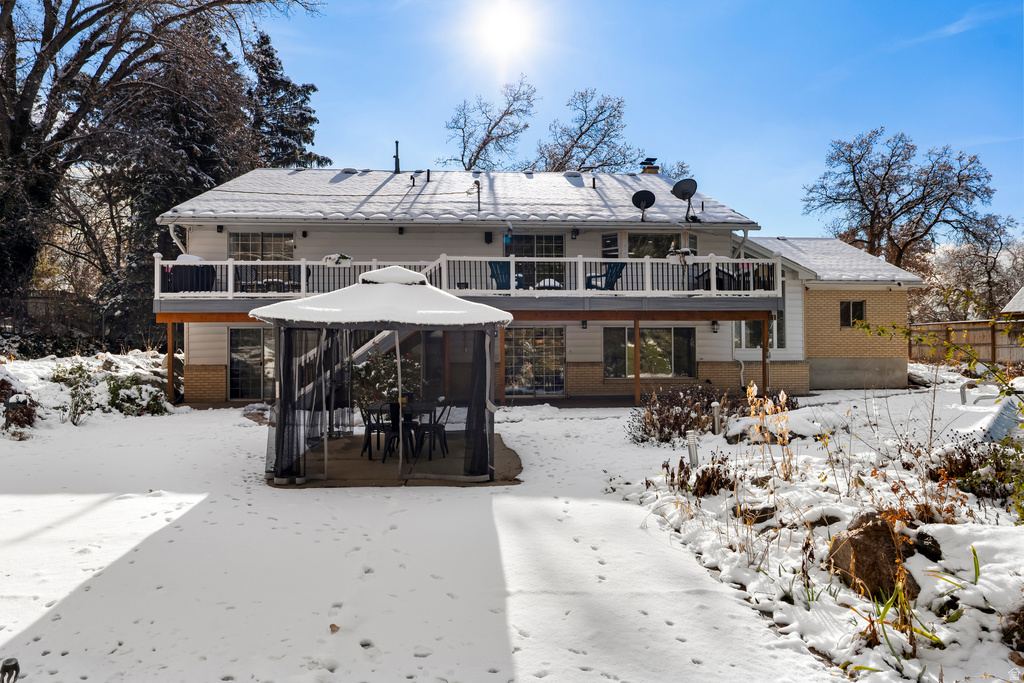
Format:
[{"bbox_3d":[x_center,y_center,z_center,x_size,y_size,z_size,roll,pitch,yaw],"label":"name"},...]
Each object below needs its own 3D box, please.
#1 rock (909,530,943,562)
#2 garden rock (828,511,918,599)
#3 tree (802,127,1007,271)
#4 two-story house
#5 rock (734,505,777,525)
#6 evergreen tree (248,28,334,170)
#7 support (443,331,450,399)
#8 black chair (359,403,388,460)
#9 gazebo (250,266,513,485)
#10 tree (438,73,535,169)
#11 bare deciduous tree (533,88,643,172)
[{"bbox_3d":[2.700,1.315,4.450,0.220,0.200,0.220,0,-1,17],"label":"rock"},{"bbox_3d":[2.200,1.280,4.150,0.520,0.530,0.460,0,-1,17],"label":"garden rock"},{"bbox_3d":[20.600,-5.707,36.000,11.000,12.000,10.500,0,-1,0],"label":"tree"},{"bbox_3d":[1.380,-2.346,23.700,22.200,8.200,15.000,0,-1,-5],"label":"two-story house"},{"bbox_3d":[2.060,1.474,5.850,0.360,0.180,0.290,0,-1,11],"label":"rock"},{"bbox_3d":[-14.400,-8.588,40.000,9.000,19.000,9.000,0,-1,0],"label":"evergreen tree"},{"bbox_3d":[-1.660,0.560,17.400,0.140,2.150,0.140,0,-1,-5],"label":"support"},{"bbox_3d":[-2.040,1.262,10.150,0.480,0.850,0.450,0,-1,-4],"label":"black chair"},{"bbox_3d":[-1.630,0.327,9.880,3.070,2.780,3.600,0,-1,-4],"label":"gazebo"},{"bbox_3d":[-1.950,-8.128,42.000,8.000,16.000,8.000,0,-1,0],"label":"tree"},{"bbox_3d":[4.400,-7.960,42.000,8.500,15.500,8.500,0,-1,0],"label":"bare deciduous tree"}]

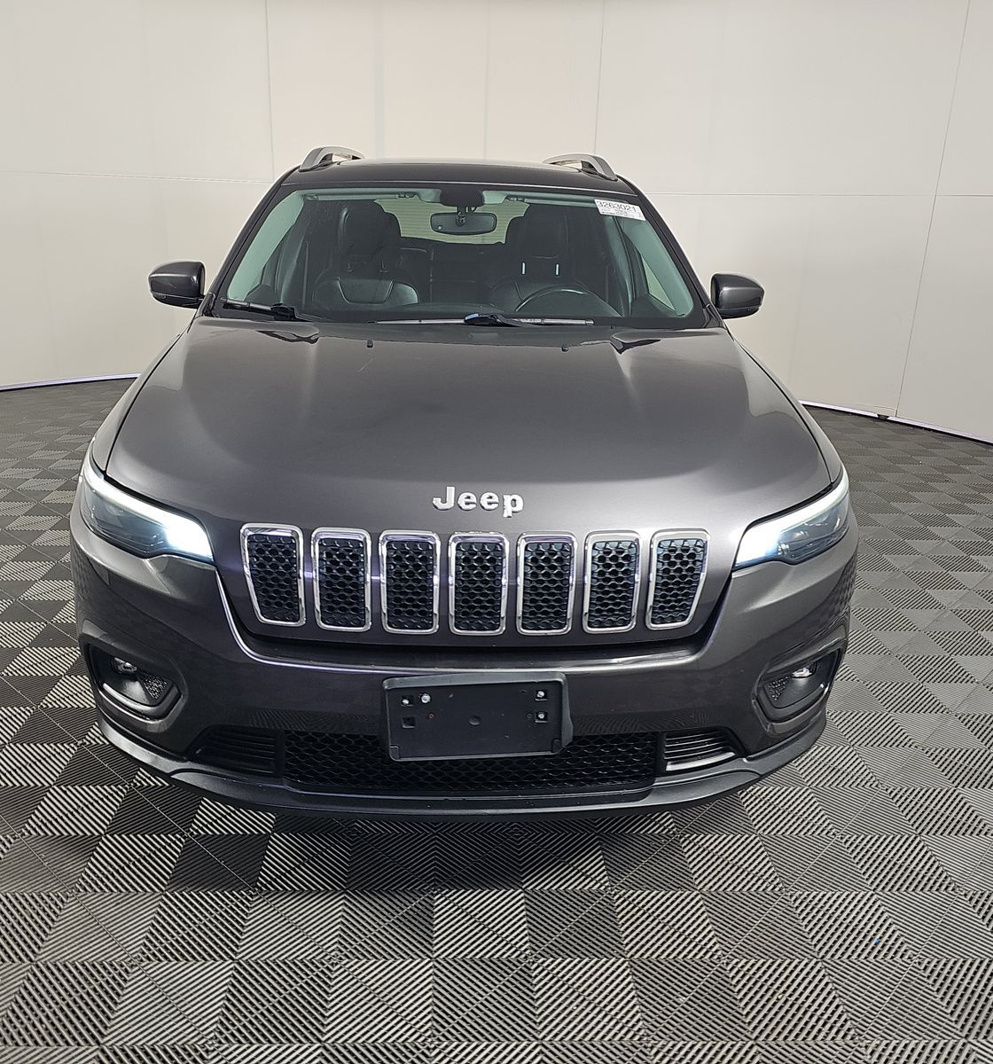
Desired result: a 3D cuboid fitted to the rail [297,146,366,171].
[{"bbox_3d":[-0.702,-1.620,4.143,0.100,0.115,1.770,0,20,-4],"label":"rail"}]

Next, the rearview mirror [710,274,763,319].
[{"bbox_3d":[0.804,-0.781,3.138,0.190,0.155,0.180,0,20,-4],"label":"rearview mirror"}]

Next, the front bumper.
[{"bbox_3d":[-0.057,0.248,2.143,1.800,0.615,0.550,0,20,-4],"label":"front bumper"}]

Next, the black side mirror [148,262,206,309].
[{"bbox_3d":[-1.022,-0.795,3.022,0.190,0.155,0.180,0,20,-4],"label":"black side mirror"}]

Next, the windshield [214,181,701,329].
[{"bbox_3d":[-0.102,-0.885,2.981,1.430,0.425,0.800,0,20,-4],"label":"windshield"}]

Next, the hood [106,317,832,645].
[{"bbox_3d":[-0.065,-0.187,2.310,1.600,0.530,1.100,0,20,-4],"label":"hood"}]

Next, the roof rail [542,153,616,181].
[{"bbox_3d":[0.356,-1.612,4.211,0.100,0.115,1.770,0,20,-4],"label":"roof rail"}]

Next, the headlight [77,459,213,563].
[{"bbox_3d":[-0.737,-0.063,2.004,0.350,0.185,0.400,0,20,-4],"label":"headlight"}]

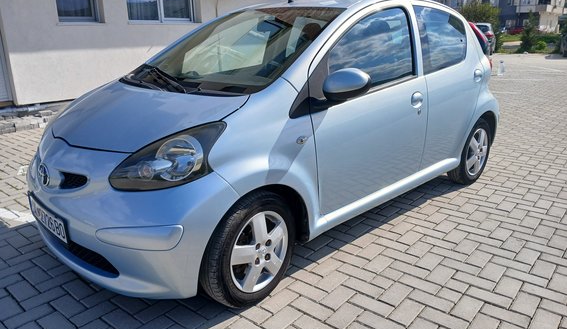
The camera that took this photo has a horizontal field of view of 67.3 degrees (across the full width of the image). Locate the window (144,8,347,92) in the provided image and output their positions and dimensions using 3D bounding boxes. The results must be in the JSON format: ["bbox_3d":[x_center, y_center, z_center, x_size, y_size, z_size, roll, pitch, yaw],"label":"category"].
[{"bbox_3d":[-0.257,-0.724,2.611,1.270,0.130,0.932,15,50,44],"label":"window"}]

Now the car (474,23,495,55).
[{"bbox_3d":[10.607,-6.903,23.527,1.750,1.550,4.100,5,18,20],"label":"car"}]

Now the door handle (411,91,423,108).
[{"bbox_3d":[0.824,-0.401,2.650,0.125,0.120,0.050,-16,22,-41],"label":"door handle"}]

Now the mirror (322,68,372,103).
[{"bbox_3d":[0.304,-0.375,2.036,0.140,0.155,0.210,-16,22,-41],"label":"mirror"}]

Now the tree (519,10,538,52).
[{"bbox_3d":[14.180,-7.702,24.667,1.150,2.350,1.150,7,18,26],"label":"tree"}]

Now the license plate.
[{"bbox_3d":[-1.118,0.241,2.021,0.020,0.115,0.520,-16,22,-41],"label":"license plate"}]

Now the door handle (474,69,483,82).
[{"bbox_3d":[1.503,-0.679,3.259,0.125,0.120,0.050,-16,22,-41],"label":"door handle"}]

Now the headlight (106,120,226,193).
[{"bbox_3d":[-0.468,-0.027,1.789,0.330,0.280,0.450,12,21,38],"label":"headlight"}]

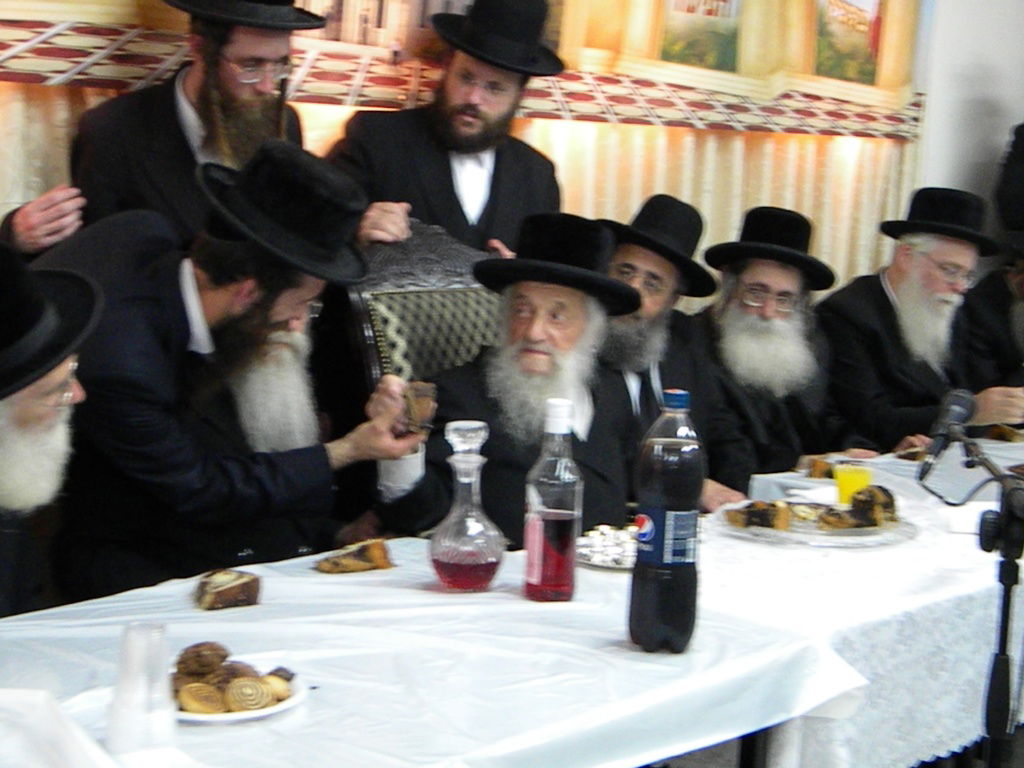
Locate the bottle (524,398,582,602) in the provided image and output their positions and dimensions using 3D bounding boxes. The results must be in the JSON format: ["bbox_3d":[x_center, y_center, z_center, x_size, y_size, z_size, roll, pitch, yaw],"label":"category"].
[{"bbox_3d":[0.060,0.165,2.359,0.077,0.283,0.077,2,8,0],"label":"bottle"}]

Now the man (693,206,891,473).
[{"bbox_3d":[0.662,0.244,3.749,0.600,1.280,0.720,-3,10,-35],"label":"man"}]

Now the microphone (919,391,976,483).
[{"bbox_3d":[0.734,0.085,2.822,0.053,0.053,0.200,23,58,16],"label":"microphone"}]

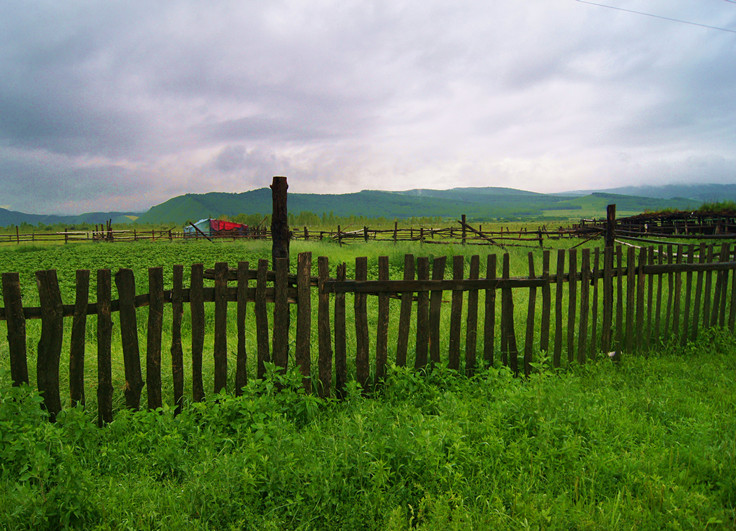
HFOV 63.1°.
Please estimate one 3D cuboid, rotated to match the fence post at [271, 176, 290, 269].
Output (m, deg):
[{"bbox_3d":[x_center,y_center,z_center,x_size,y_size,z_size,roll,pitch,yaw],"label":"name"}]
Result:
[{"bbox_3d":[-0.823,0.166,5.600,0.170,1.970,0.165,0,4,0],"label":"fence post"}]

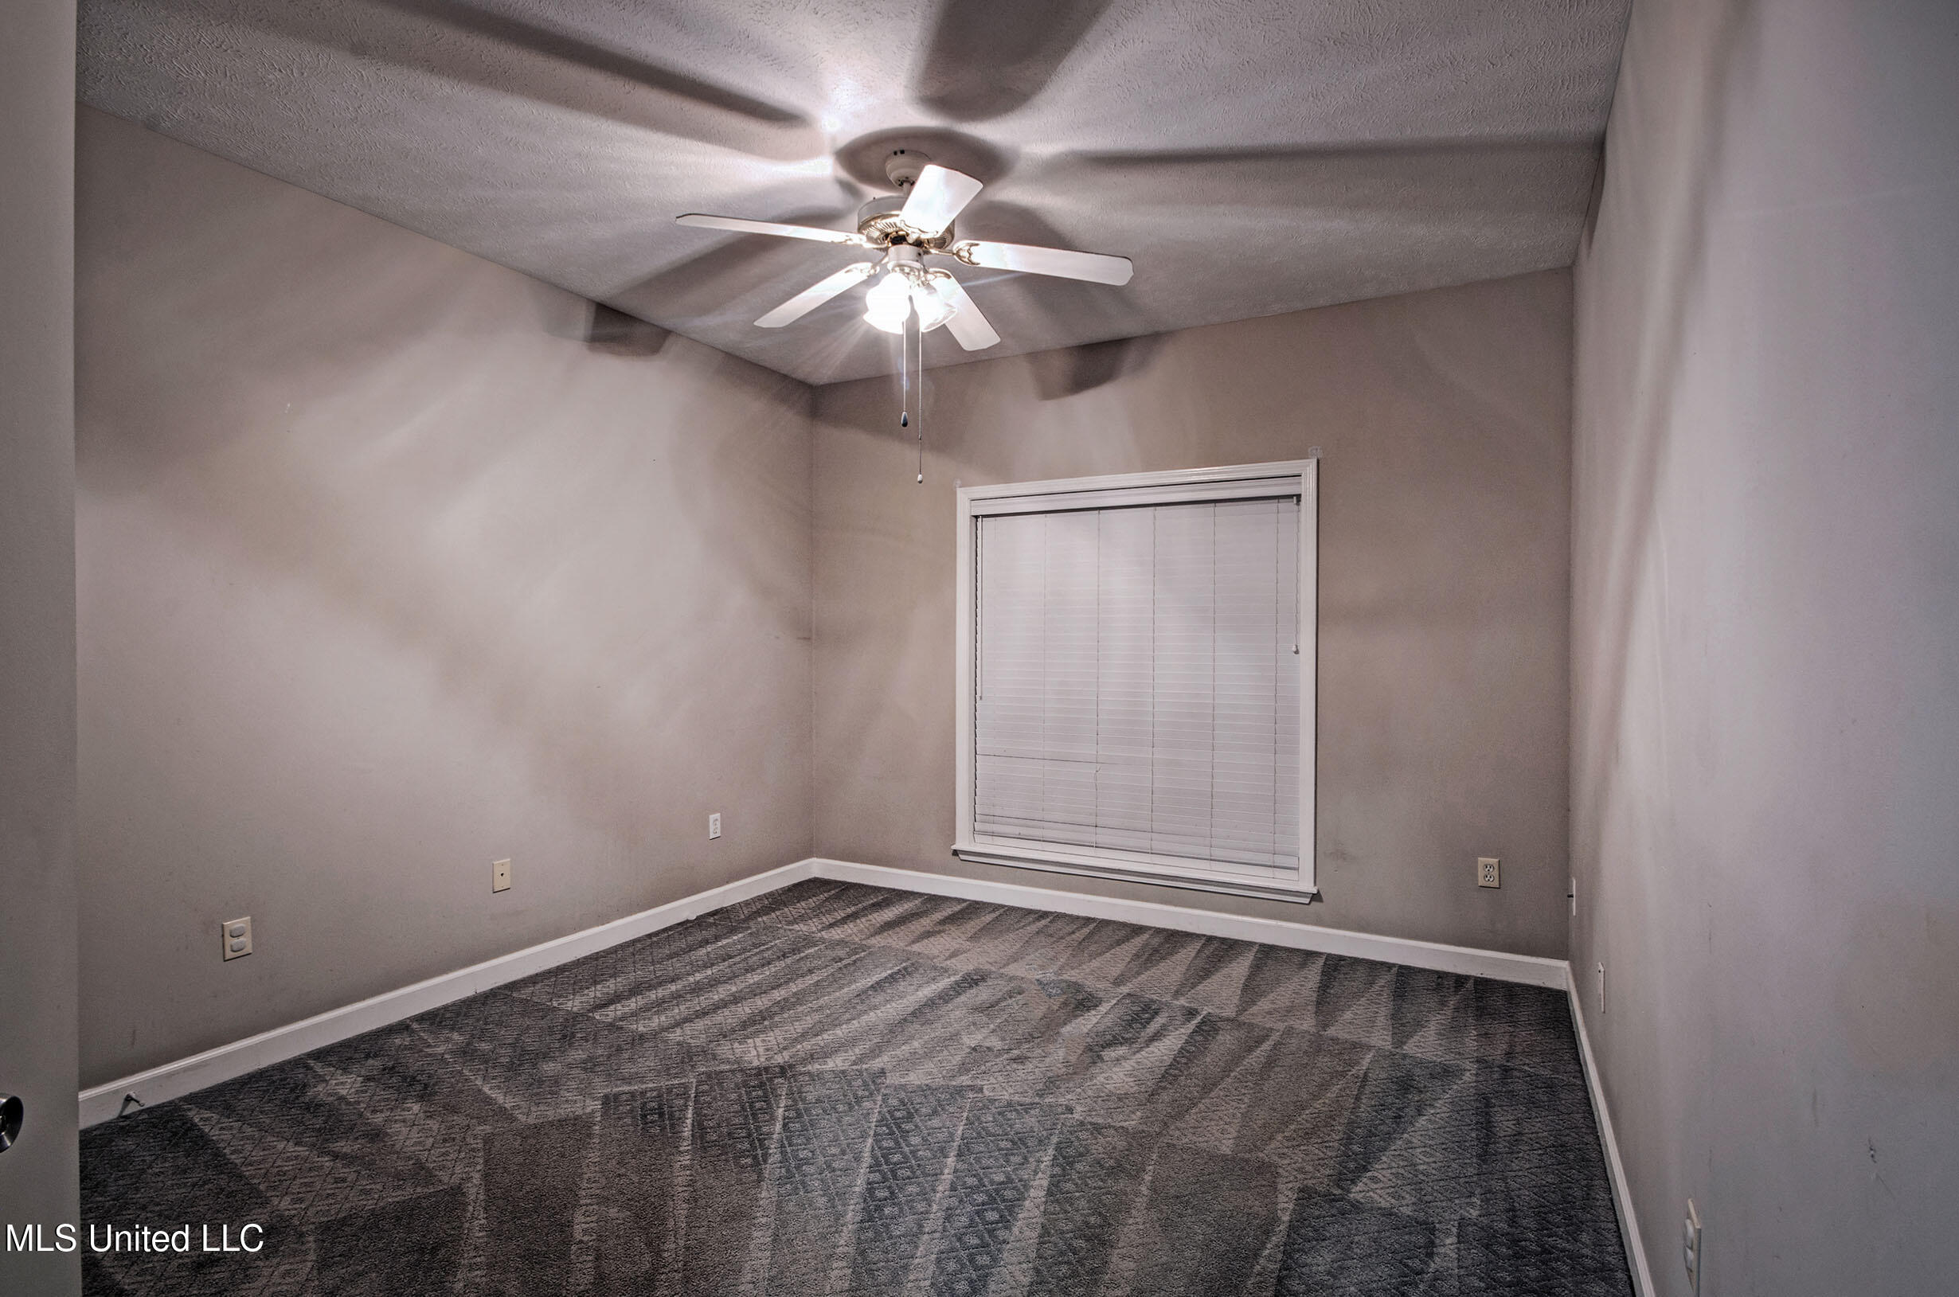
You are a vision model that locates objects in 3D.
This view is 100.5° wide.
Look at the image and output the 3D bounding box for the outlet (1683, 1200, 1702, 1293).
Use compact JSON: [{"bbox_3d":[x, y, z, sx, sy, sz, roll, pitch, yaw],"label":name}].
[{"bbox_3d":[1.052,0.893,1.207,0.016,0.114,0.072,0,0,32],"label":"outlet"}]

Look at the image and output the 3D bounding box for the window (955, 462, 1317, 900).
[{"bbox_3d":[0.661,0.135,3.822,1.715,1.890,0.110,0,0,25],"label":"window"}]

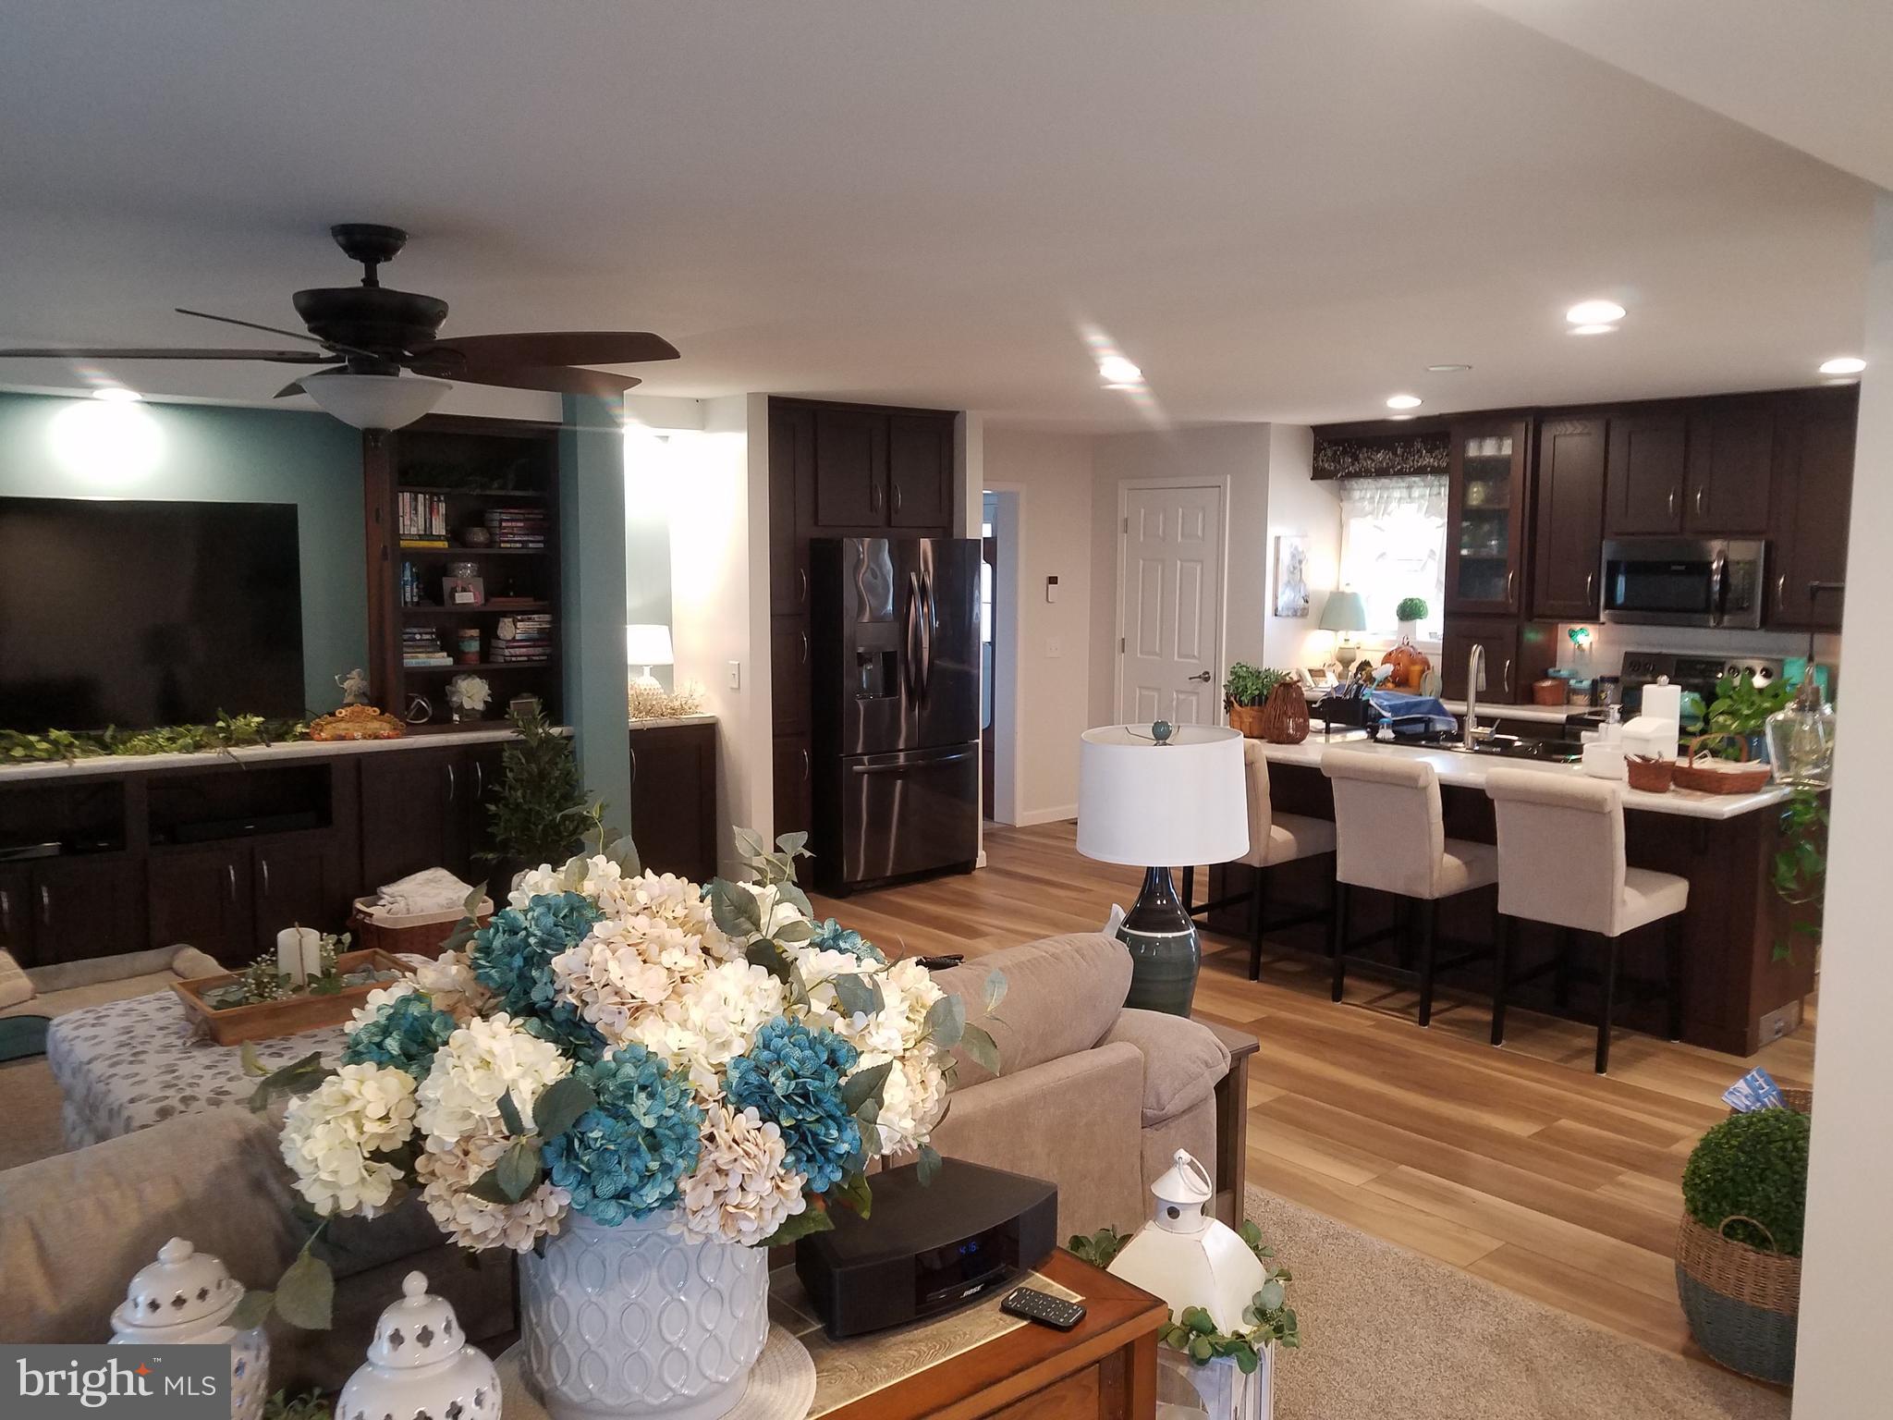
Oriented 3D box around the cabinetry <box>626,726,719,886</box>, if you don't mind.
[{"bbox_3d":[-1.514,0.492,7.264,0.550,0.860,0.440,-5,8,-41],"label":"cabinetry"}]

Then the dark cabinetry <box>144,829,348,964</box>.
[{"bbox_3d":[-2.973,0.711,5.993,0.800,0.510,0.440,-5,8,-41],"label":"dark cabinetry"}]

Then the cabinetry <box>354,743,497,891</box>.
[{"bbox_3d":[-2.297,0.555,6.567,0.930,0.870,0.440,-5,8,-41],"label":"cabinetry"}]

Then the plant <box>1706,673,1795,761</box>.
[{"bbox_3d":[2.931,0.049,5.217,0.340,0.385,0.330,-5,8,-41],"label":"plant"}]

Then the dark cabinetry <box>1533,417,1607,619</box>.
[{"bbox_3d":[3.278,-0.992,7.312,0.330,1.030,0.332,-5,8,-41],"label":"dark cabinetry"}]

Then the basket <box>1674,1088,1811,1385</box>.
[{"bbox_3d":[1.825,1.135,3.093,0.420,0.500,0.420,-6,9,-42],"label":"basket"}]

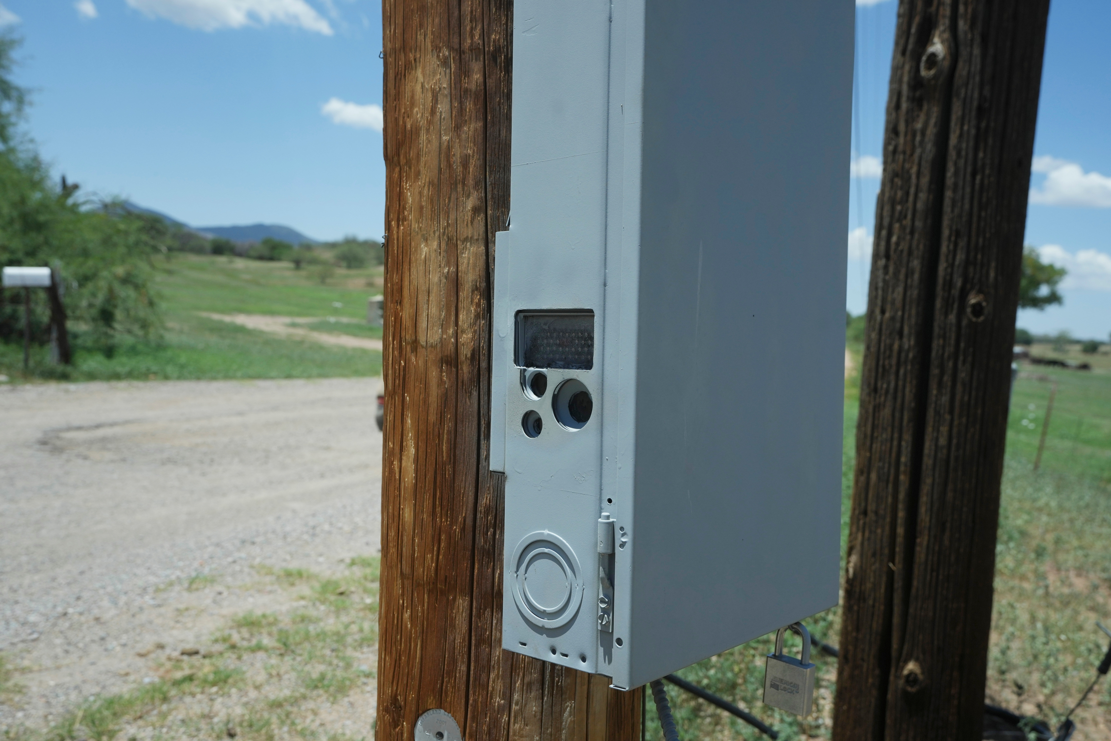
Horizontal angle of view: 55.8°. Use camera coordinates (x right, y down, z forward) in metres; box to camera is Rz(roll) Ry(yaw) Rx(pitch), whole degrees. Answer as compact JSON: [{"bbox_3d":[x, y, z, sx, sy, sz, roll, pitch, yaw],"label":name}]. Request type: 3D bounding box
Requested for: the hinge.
[{"bbox_3d":[0.038,0.152,0.787,0.013,0.088,0.011,2,2,40],"label":"hinge"}]

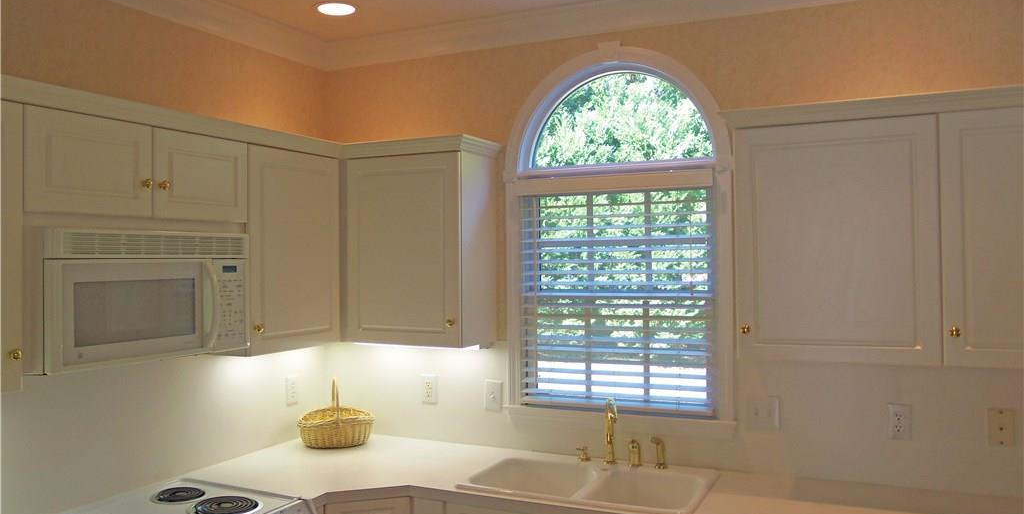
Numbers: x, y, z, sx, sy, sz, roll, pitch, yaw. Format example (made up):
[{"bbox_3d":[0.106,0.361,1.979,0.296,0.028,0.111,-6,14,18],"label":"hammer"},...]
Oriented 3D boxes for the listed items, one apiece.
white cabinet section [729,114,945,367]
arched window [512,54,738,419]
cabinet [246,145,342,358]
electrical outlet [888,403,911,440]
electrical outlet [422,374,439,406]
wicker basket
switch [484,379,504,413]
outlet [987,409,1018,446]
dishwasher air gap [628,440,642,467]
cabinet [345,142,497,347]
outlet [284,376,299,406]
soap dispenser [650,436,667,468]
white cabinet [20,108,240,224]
[{"bbox_3d":[1.109,-0.048,2.648,0.617,0.786,0.320,-1,0,25],"label":"white cabinet section"},{"bbox_3d":[0.413,-0.104,3.123,0.940,1.455,0.110,-1,0,25],"label":"arched window"},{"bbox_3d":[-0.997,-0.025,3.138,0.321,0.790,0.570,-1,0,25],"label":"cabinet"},{"bbox_3d":[1.334,0.566,2.647,0.076,0.124,0.009,-1,0,25],"label":"electrical outlet"},{"bbox_3d":[-0.367,0.596,3.459,0.076,0.124,0.009,-1,0,25],"label":"electrical outlet"},{"bbox_3d":[-0.784,0.692,3.404,0.320,0.285,0.240,-1,0,-18],"label":"wicker basket"},{"bbox_3d":[-0.081,0.604,3.333,0.077,0.121,0.015,-1,0,25],"label":"switch"},{"bbox_3d":[1.631,0.566,2.554,0.077,0.121,0.010,-1,0,25],"label":"outlet"},{"bbox_3d":[0.481,0.766,3.001,0.048,0.090,0.048,-1,0,25],"label":"dishwasher air gap"},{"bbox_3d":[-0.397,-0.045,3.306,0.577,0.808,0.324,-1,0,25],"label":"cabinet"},{"bbox_3d":[-0.990,0.608,3.477,0.010,0.119,0.075,-1,0,25],"label":"outlet"},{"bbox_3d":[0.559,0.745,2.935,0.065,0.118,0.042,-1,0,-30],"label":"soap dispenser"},{"bbox_3d":[-1.279,-0.262,2.494,0.321,0.293,0.821,-1,0,25],"label":"white cabinet"}]

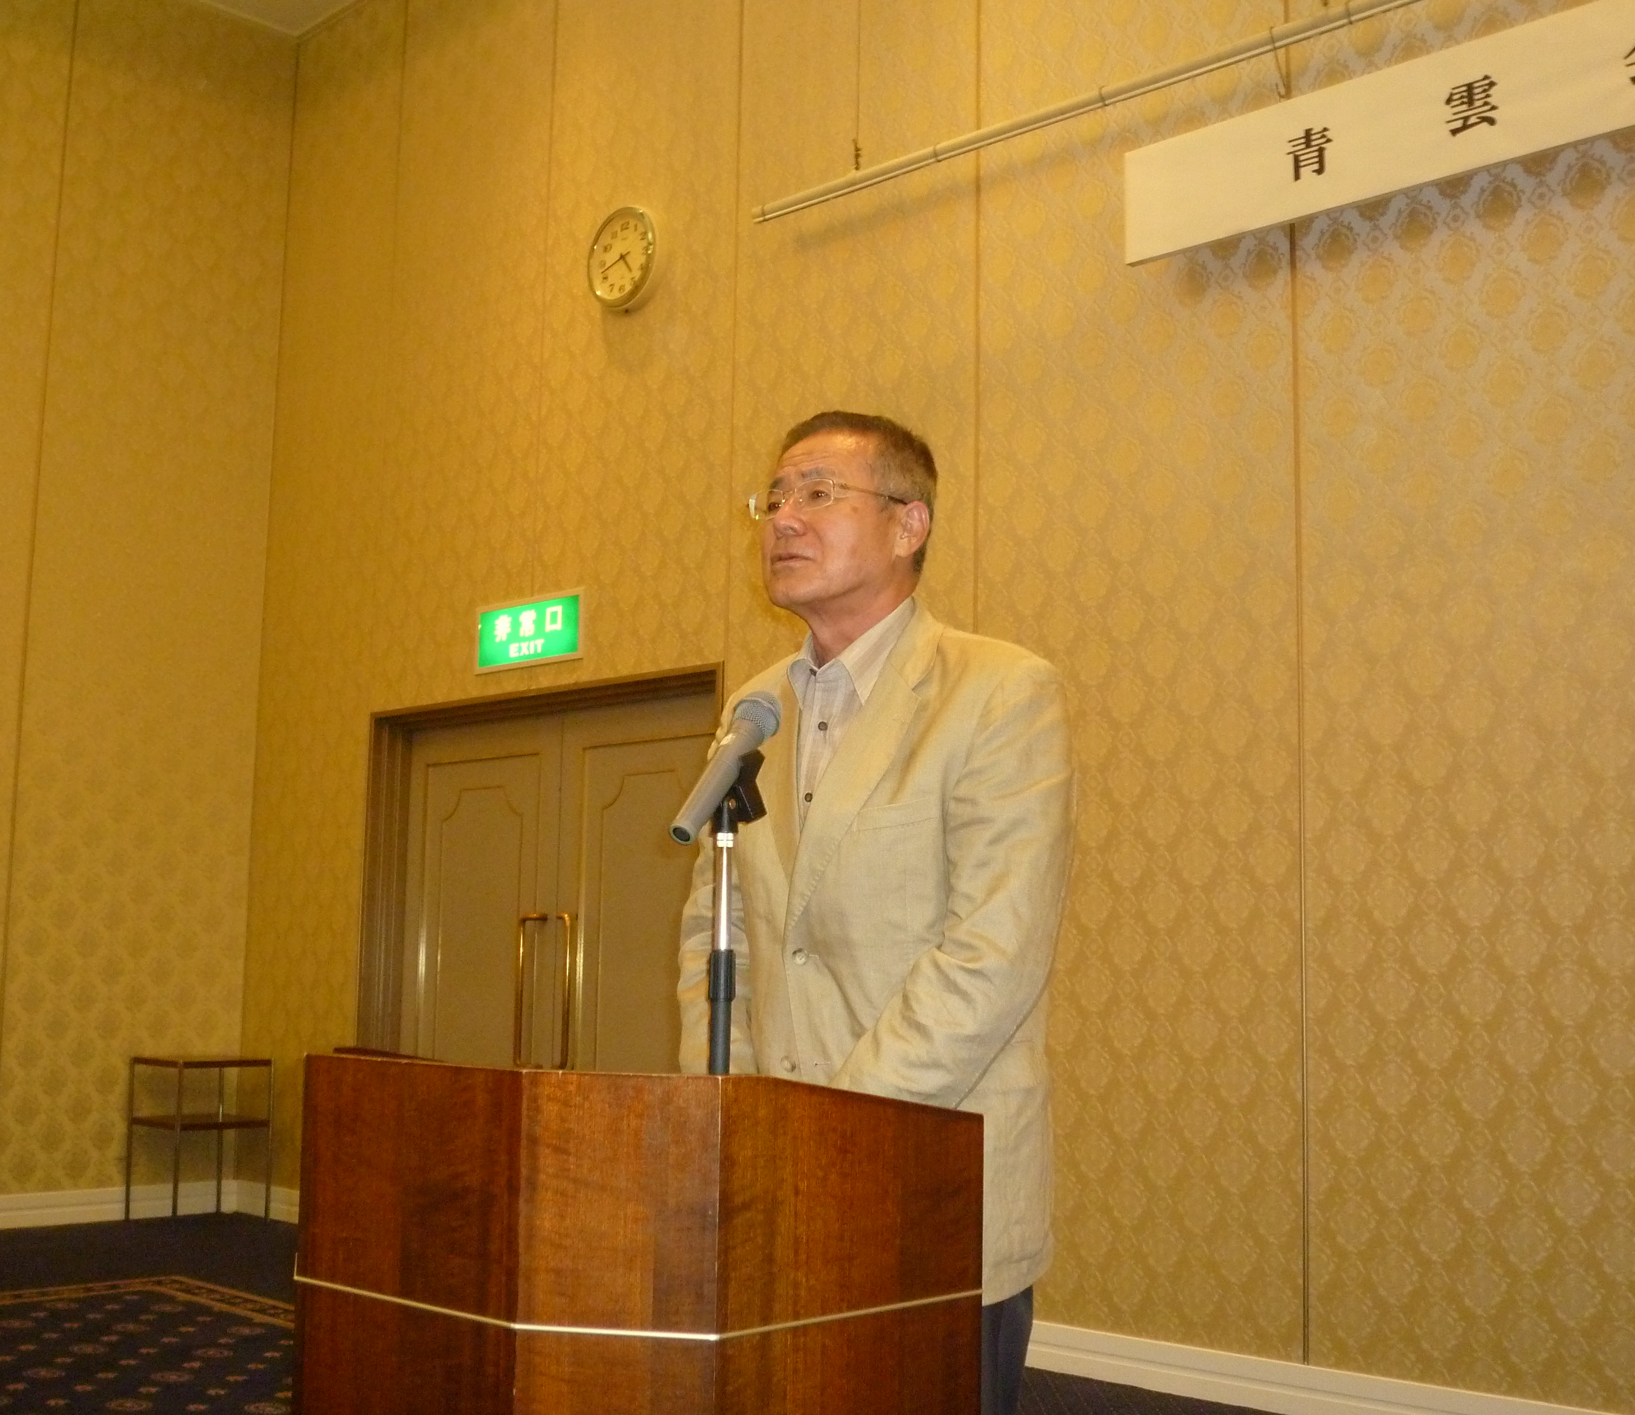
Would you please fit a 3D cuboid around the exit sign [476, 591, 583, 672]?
[{"bbox_3d":[-1.059,-0.279,7.850,0.610,0.250,0.035,-6,-10,44],"label":"exit sign"}]

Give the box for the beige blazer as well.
[{"bbox_3d":[0.068,0.270,2.350,0.510,0.760,0.380,-6,-10,43],"label":"beige blazer"}]

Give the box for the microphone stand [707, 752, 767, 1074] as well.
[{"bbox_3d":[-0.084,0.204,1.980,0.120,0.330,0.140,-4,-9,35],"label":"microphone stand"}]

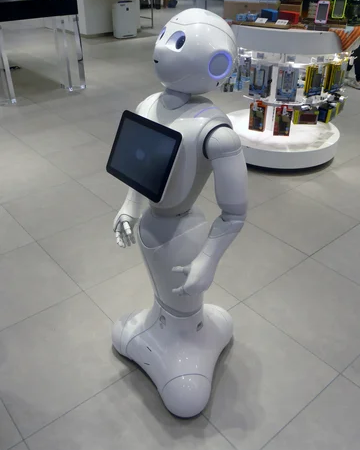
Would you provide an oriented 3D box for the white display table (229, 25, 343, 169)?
[{"bbox_3d":[0.730,-0.978,3.093,0.940,0.910,0.940,7,34,10],"label":"white display table"}]

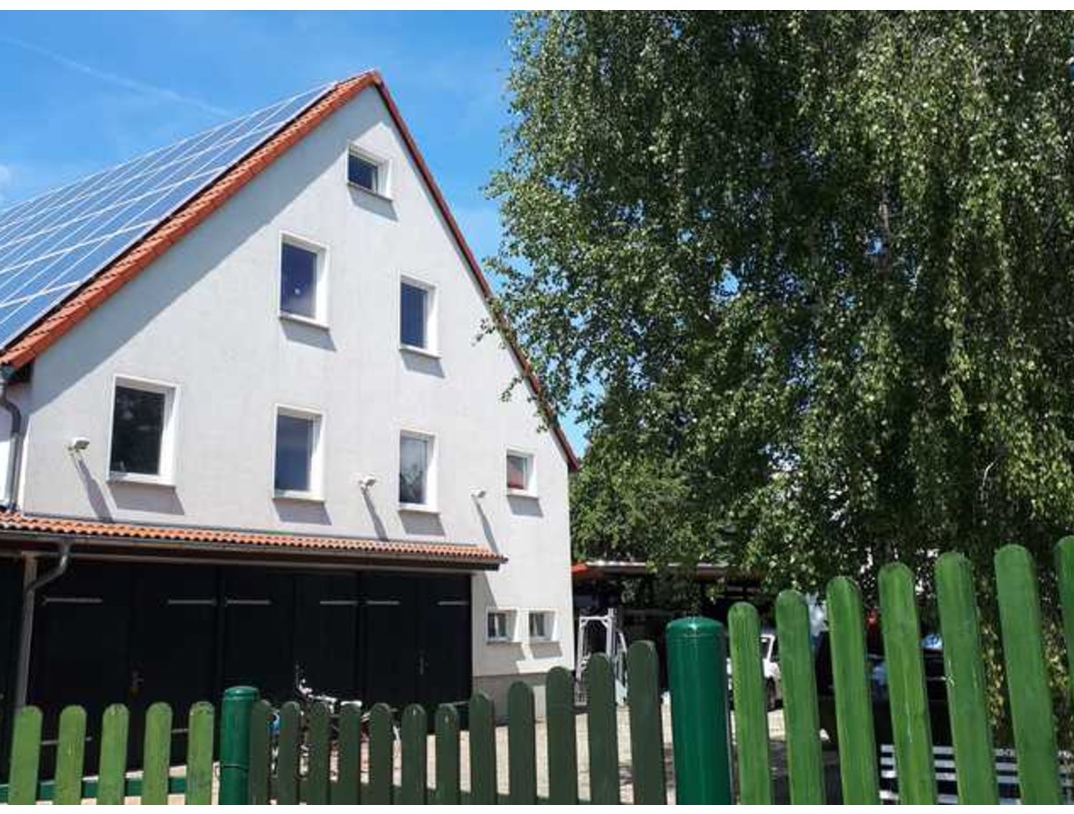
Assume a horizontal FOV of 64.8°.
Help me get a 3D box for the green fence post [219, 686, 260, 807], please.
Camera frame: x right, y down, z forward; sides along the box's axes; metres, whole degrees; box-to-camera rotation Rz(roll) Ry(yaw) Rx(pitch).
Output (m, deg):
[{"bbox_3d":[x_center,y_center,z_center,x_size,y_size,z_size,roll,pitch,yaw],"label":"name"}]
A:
[{"bbox_3d":[-0.929,1.498,2.544,0.110,1.250,0.110,-8,-16,21],"label":"green fence post"}]

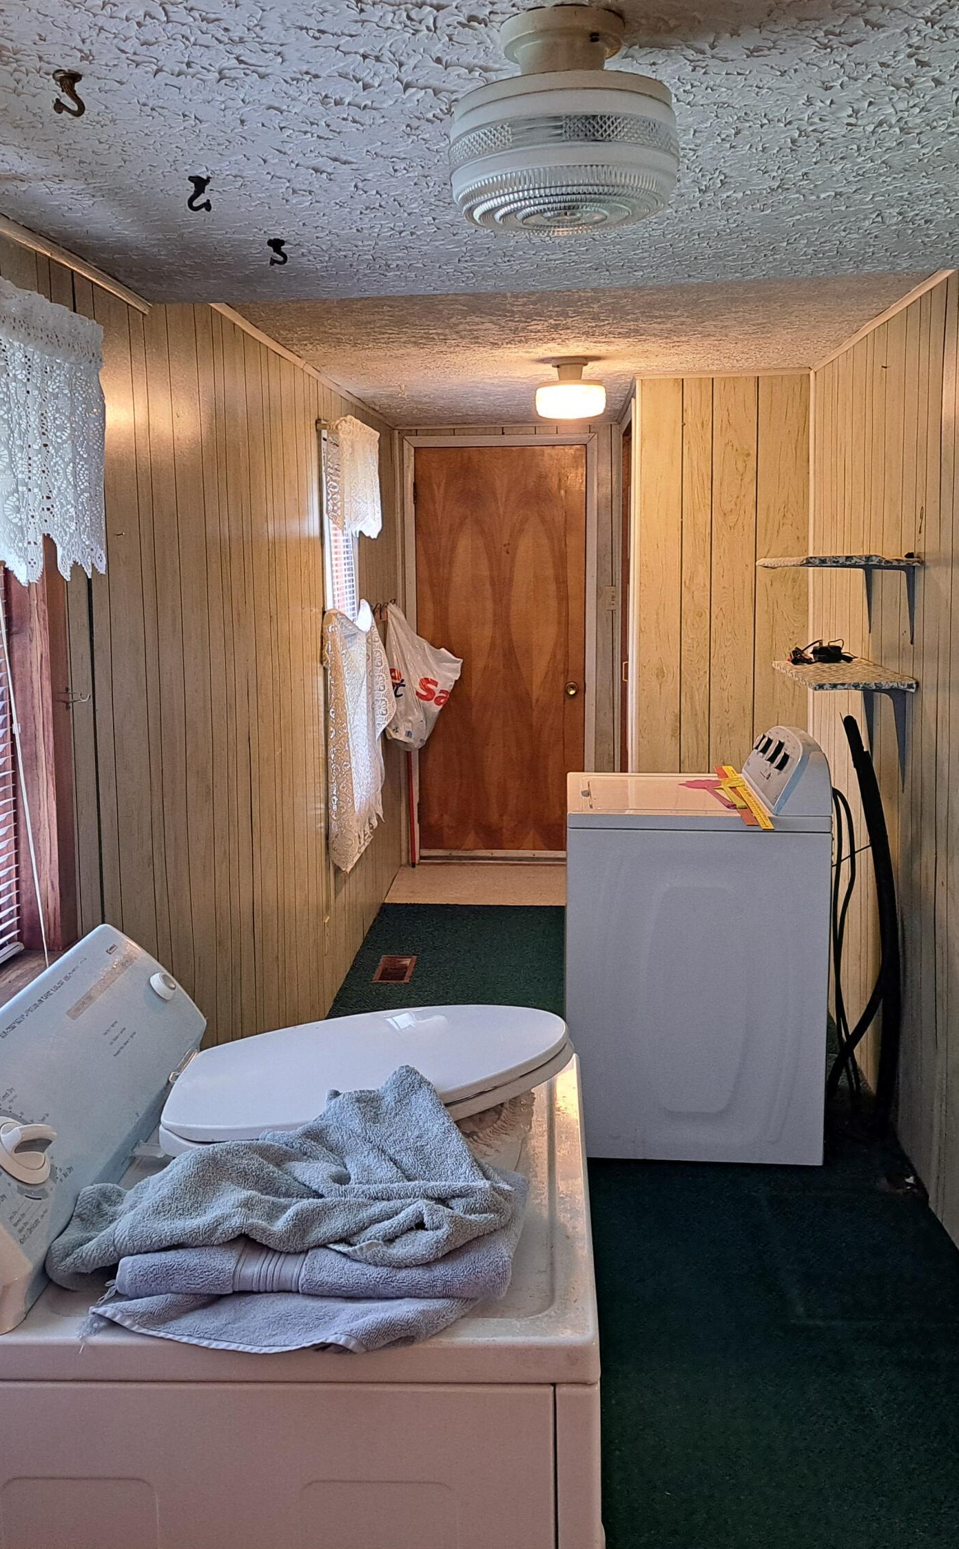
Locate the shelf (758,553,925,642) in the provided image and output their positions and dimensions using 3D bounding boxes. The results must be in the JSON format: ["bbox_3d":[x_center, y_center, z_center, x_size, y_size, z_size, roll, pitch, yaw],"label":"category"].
[{"bbox_3d":[0.947,-0.477,3.836,0.275,0.220,0.830,-1,9,4],"label":"shelf"}]

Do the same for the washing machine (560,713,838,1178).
[{"bbox_3d":[0.568,0.400,3.875,0.650,1.120,0.670,-1,9,4],"label":"washing machine"}]

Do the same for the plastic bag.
[{"bbox_3d":[-0.250,-0.451,6.552,0.340,0.675,0.330,-1,9,4],"label":"plastic bag"}]

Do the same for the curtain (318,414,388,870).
[{"bbox_3d":[-0.449,-0.525,5.602,0.130,1.640,1.060,0,9,4],"label":"curtain"}]

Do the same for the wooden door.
[{"bbox_3d":[0.110,-0.603,7.112,0.836,2.001,0.045,-1,9,4],"label":"wooden door"}]

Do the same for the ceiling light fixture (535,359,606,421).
[{"bbox_3d":[0.302,-1.262,4.705,0.224,0.190,0.225,-1,9,4],"label":"ceiling light fixture"}]

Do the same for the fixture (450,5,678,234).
[{"bbox_3d":[0.085,-0.654,1.440,0.233,0.178,0.232,-1,9,4],"label":"fixture"}]

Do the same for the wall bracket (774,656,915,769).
[{"bbox_3d":[0.970,-0.159,3.914,0.246,0.275,0.790,-1,9,4],"label":"wall bracket"}]

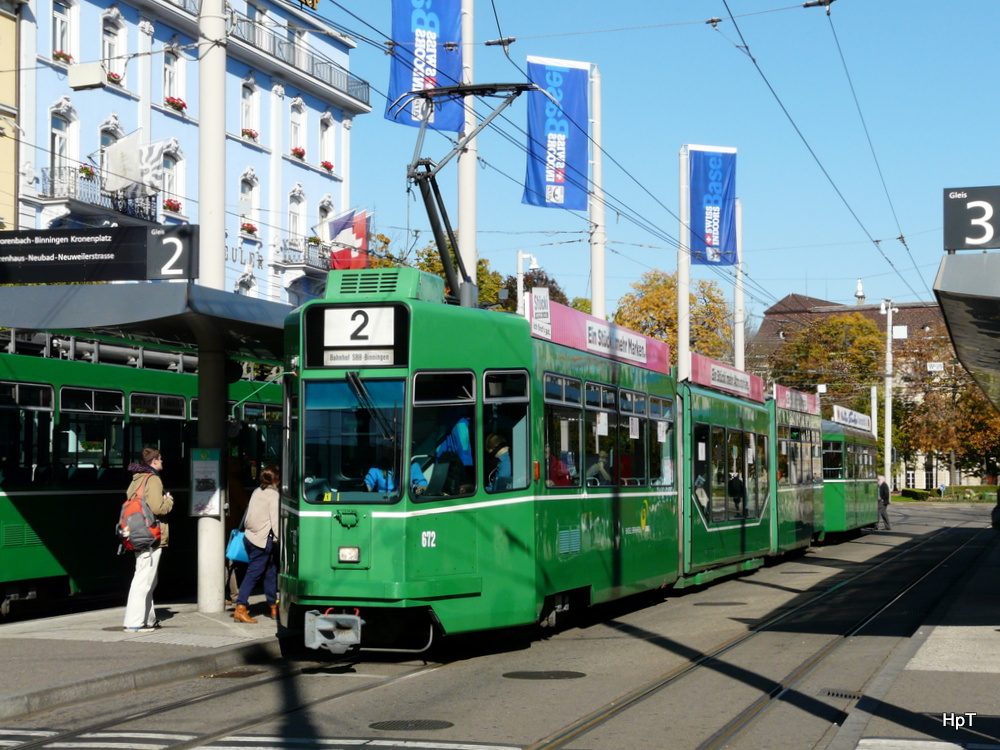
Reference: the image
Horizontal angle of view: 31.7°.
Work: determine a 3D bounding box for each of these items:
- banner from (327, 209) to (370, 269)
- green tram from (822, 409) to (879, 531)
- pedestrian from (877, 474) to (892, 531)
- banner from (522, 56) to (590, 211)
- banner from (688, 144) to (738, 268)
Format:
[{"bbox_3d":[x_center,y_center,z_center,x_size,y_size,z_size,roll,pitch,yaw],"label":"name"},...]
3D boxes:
[{"bbox_3d":[-6.362,-5.606,74.000,1.900,2.700,0.400,-1,-3,19],"label":"banner"},{"bbox_3d":[9.038,2.841,49.323,2.250,3.500,13.600,-1,-3,17],"label":"green tram"},{"bbox_3d":[12.508,4.153,57.400,0.600,1.740,0.500,0,-3,-3],"label":"pedestrian"},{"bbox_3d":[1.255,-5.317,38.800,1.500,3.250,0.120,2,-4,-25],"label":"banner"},{"bbox_3d":[5.861,-4.661,48.600,1.450,3.250,0.120,2,-4,-25],"label":"banner"}]

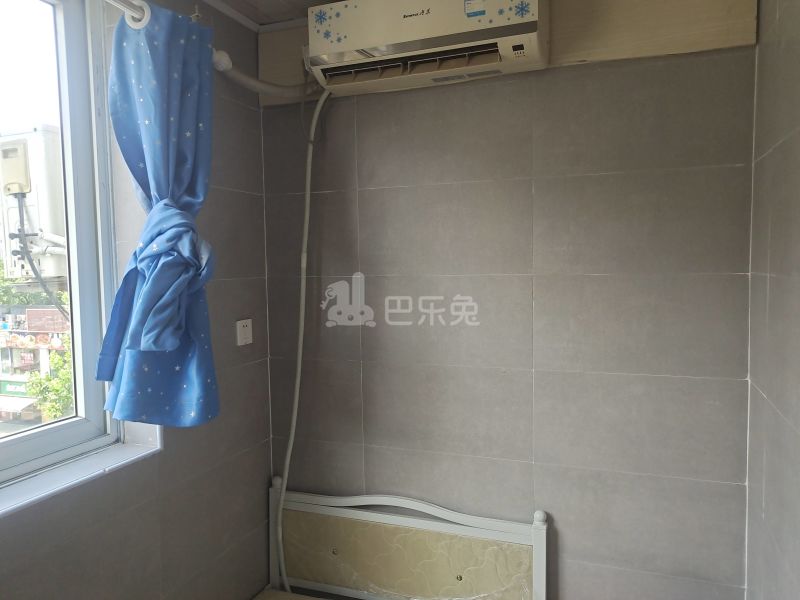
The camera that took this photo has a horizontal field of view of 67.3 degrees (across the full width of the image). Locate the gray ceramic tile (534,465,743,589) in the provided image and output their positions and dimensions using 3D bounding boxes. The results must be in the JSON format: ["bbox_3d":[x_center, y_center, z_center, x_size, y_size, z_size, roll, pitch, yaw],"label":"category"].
[{"bbox_3d":[0.712,0.673,1.828,0.596,0.300,0.014,0,4,21],"label":"gray ceramic tile"}]

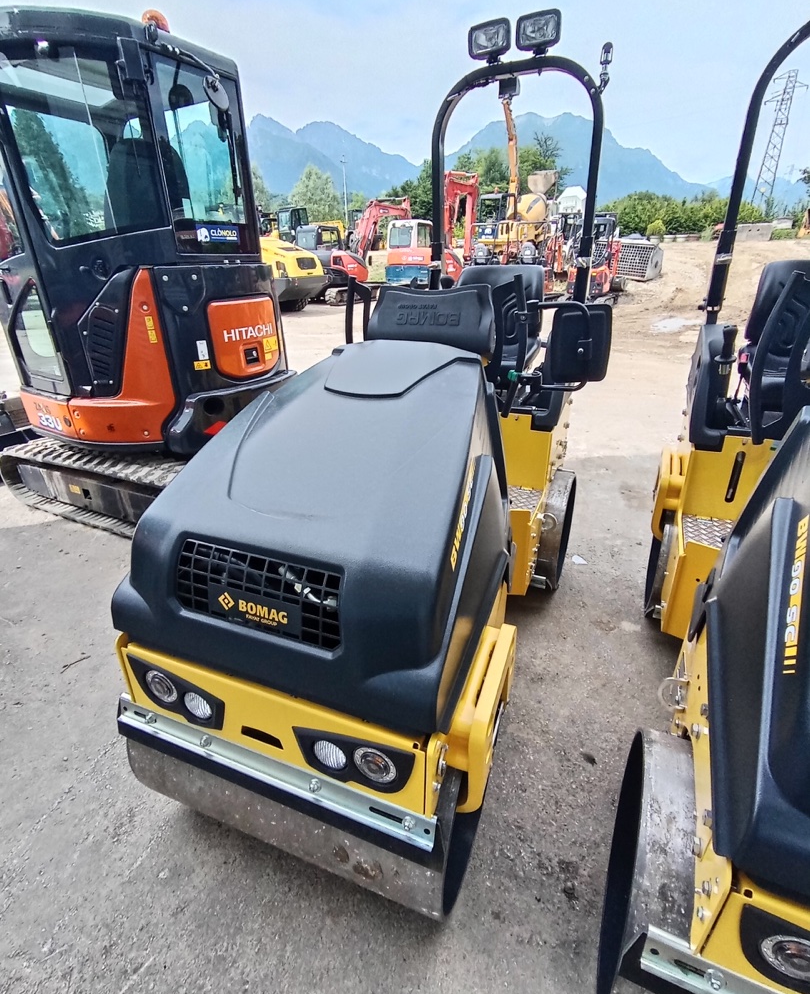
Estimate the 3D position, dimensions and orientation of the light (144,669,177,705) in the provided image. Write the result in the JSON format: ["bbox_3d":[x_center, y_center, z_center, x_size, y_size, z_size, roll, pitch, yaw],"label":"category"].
[{"bbox_3d":[-0.584,0.455,1.299,0.094,0.094,0.050,10,26,20],"label":"light"}]

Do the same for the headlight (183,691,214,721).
[{"bbox_3d":[-0.472,0.475,1.240,0.086,0.088,0.045,10,29,20],"label":"headlight"}]

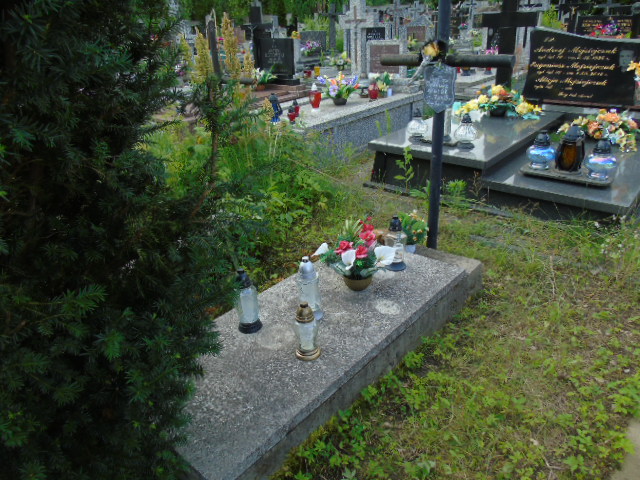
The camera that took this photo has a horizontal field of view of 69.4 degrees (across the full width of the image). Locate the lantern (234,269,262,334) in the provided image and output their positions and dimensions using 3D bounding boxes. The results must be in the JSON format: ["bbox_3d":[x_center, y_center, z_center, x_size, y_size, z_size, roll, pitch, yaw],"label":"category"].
[{"bbox_3d":[-0.328,0.264,2.008,0.110,0.305,0.110,-8,27,-10],"label":"lantern"}]

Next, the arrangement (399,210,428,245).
[{"bbox_3d":[0.511,-0.056,2.526,0.155,0.226,0.145,19,33,38],"label":"arrangement"}]

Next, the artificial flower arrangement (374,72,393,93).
[{"bbox_3d":[0.789,-1.929,5.699,0.208,0.282,0.187,20,33,37],"label":"artificial flower arrangement"}]

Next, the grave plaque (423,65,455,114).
[{"bbox_3d":[0.586,-0.738,2.257,0.164,0.229,0.020,20,33,37],"label":"grave plaque"}]

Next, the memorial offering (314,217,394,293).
[{"bbox_3d":[0.170,0.102,2.296,0.370,0.290,0.290,0,27,5],"label":"memorial offering"}]

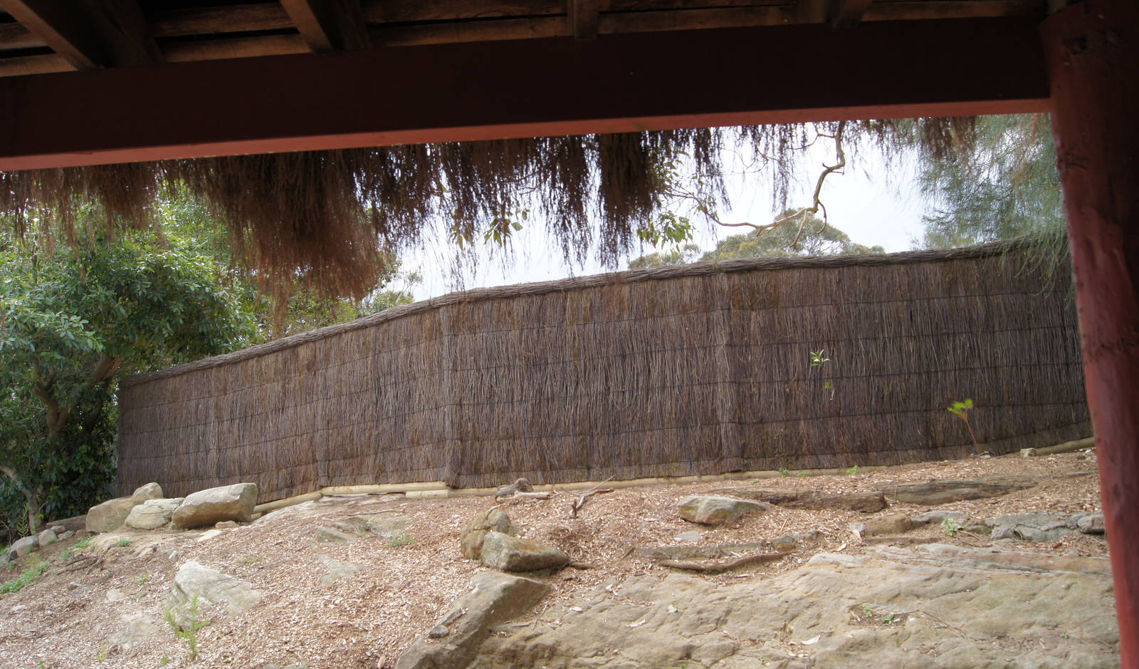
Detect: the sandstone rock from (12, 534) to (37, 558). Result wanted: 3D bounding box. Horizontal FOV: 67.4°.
[{"bbox_3d":[-7.021,2.725,11.000,0.272,0.258,0.270,4,-9,-32],"label":"sandstone rock"}]

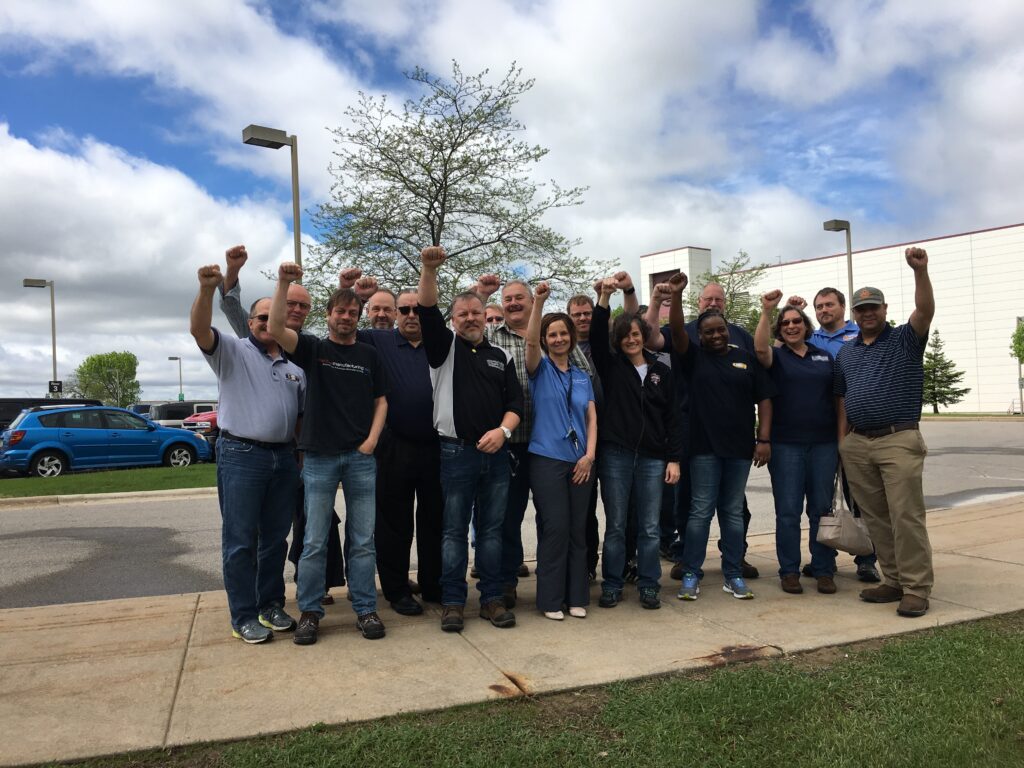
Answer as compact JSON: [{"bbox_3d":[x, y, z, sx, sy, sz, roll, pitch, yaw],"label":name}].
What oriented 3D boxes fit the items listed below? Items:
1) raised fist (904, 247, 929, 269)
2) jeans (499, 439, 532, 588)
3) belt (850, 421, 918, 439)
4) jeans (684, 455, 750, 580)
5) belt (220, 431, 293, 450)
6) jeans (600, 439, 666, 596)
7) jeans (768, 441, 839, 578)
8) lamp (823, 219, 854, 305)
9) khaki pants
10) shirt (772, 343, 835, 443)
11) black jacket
[{"bbox_3d":[2.084,-0.647,4.420,0.110,0.120,0.105,-3,-1,27],"label":"raised fist"},{"bbox_3d":[-0.074,0.764,5.060,0.390,0.880,0.310,-2,-1,-6],"label":"jeans"},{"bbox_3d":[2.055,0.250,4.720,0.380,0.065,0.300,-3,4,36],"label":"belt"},{"bbox_3d":[1.223,0.745,5.140,0.370,0.840,0.310,-2,-1,3],"label":"jeans"},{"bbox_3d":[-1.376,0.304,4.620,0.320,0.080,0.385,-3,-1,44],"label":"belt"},{"bbox_3d":[0.694,0.755,5.030,0.370,0.900,0.290,-2,-1,6],"label":"jeans"},{"bbox_3d":[1.757,0.738,5.170,0.410,0.870,0.300,-3,-1,16],"label":"jeans"},{"bbox_3d":[11.777,-2.295,30.182,1.000,7.100,0.460,-2,-1,-36],"label":"lamp"},{"bbox_3d":[2.090,0.703,4.800,0.420,0.950,0.360,-3,-1,38],"label":"khaki pants"},{"bbox_3d":[1.715,0.058,5.030,0.450,0.610,0.300,-2,-1,13],"label":"shirt"},{"bbox_3d":[0.711,0.001,5.000,0.510,0.900,0.330,-2,-1,6],"label":"black jacket"}]

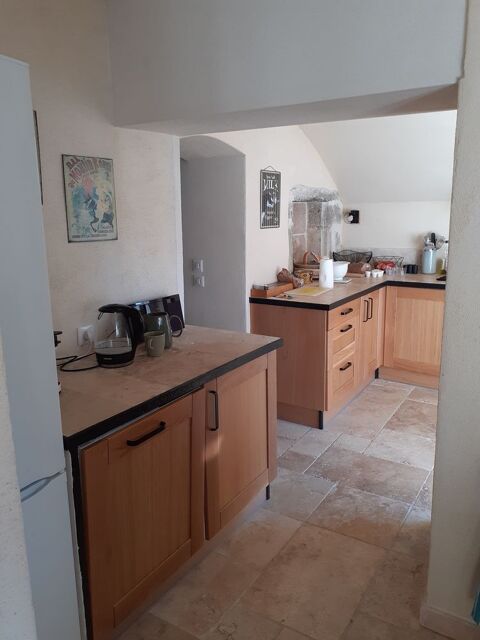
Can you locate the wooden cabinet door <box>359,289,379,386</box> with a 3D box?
[{"bbox_3d":[1.030,0.131,3.997,0.023,0.699,0.429,7,15,33],"label":"wooden cabinet door"}]

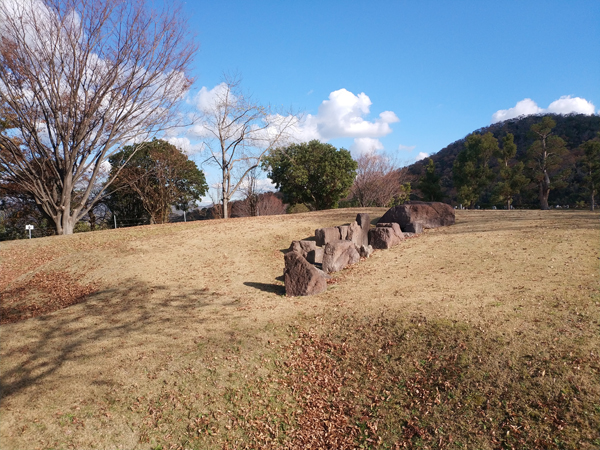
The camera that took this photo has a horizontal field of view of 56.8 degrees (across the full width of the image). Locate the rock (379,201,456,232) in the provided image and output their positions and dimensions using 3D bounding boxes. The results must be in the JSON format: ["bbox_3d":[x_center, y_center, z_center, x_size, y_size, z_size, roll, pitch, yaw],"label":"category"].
[{"bbox_3d":[3.900,-0.270,18.500,2.300,0.980,1.300,-1,1,-40],"label":"rock"}]

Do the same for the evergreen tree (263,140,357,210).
[{"bbox_3d":[0.620,-3.150,36.000,6.100,4.700,5.800,0,1,0],"label":"evergreen tree"}]

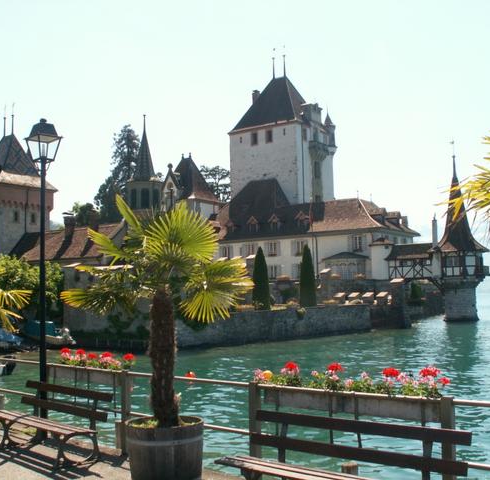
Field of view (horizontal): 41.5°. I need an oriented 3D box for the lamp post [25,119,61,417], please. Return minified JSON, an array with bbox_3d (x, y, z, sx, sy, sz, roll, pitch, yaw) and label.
[{"bbox_3d":[-2.608,0.467,8.417,0.400,4.180,0.400,-6,-7,44],"label":"lamp post"}]

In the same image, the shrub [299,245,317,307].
[{"bbox_3d":[4.763,2.715,48.642,1.350,4.766,1.350,-1,-5,0],"label":"shrub"}]

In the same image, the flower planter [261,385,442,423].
[{"bbox_3d":[0.918,1.376,5.525,1.690,0.200,0.220,-5,-6,37],"label":"flower planter"}]

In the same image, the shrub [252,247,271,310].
[{"bbox_3d":[1.194,2.800,46.934,1.350,4.671,1.350,-1,-5,0],"label":"shrub"}]

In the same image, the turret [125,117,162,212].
[{"bbox_3d":[-12.694,-9.449,81.180,4.500,12.345,4.500,-5,-6,35],"label":"turret"}]

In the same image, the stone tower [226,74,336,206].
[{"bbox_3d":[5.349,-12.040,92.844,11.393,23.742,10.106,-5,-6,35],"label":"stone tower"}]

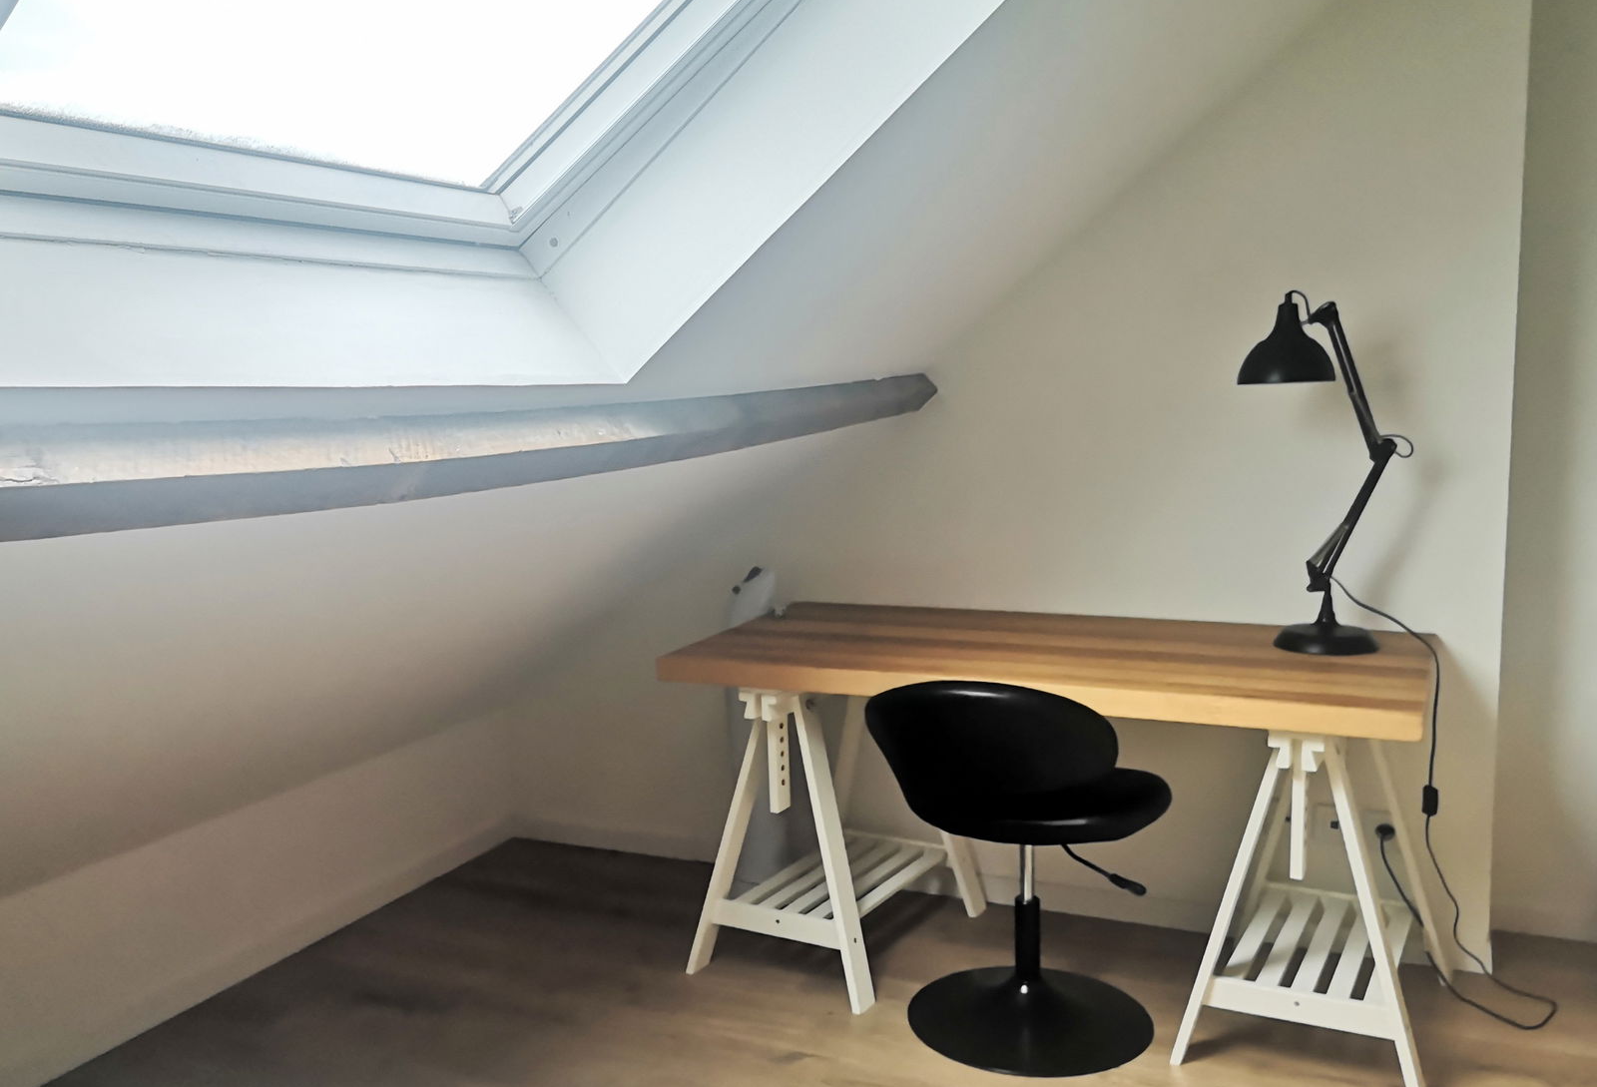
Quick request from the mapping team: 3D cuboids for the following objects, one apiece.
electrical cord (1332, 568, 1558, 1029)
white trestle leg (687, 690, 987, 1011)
[{"bbox_3d":[1.428,0.545,2.767,0.470,0.910,0.350,1,7,26],"label":"electrical cord"},{"bbox_3d":[0.105,0.648,3.102,0.465,0.710,0.700,2,8,32],"label":"white trestle leg"}]

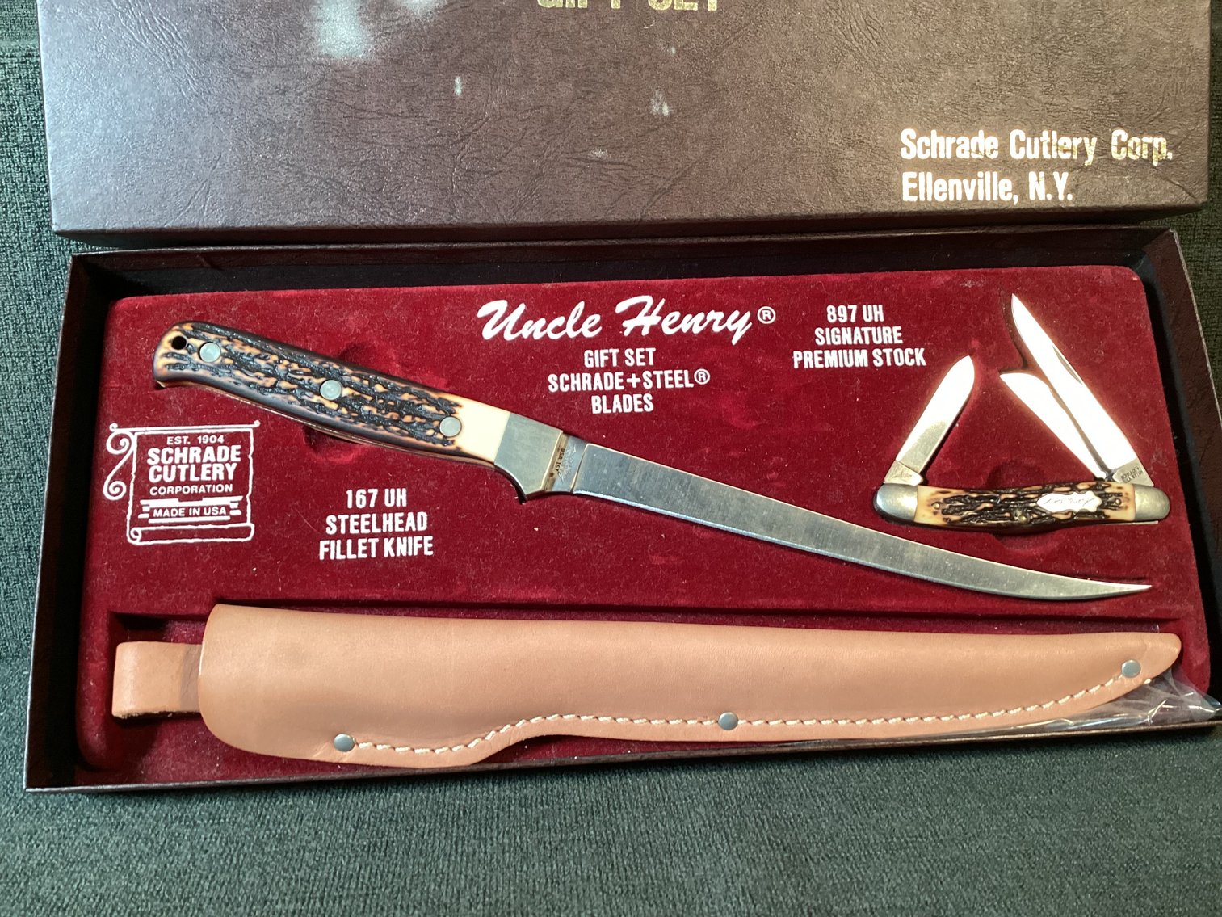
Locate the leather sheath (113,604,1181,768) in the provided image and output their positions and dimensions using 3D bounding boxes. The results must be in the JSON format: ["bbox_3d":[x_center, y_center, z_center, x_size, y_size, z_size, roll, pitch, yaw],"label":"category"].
[{"bbox_3d":[0.015,0.066,0.307,0.304,0.022,0.043,2,73,-3],"label":"leather sheath"}]

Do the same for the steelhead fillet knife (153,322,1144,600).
[{"bbox_3d":[0.011,0.010,0.326,0.305,0.018,0.026,15,74,1],"label":"steelhead fillet knife"}]

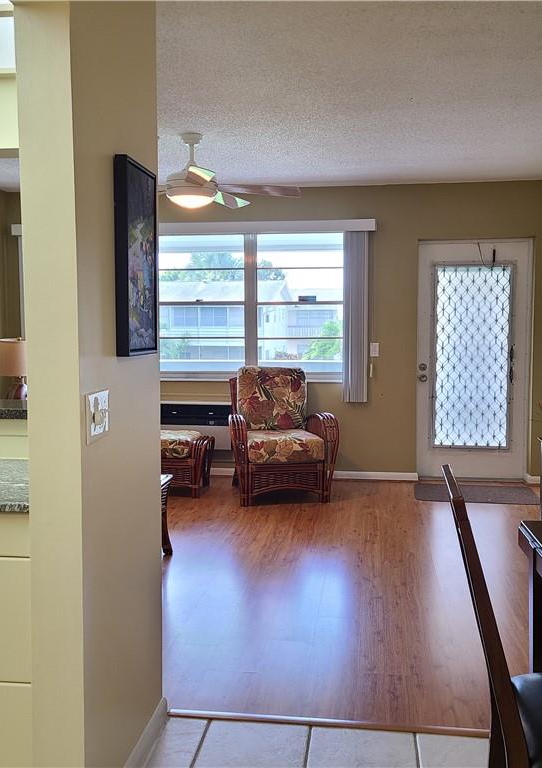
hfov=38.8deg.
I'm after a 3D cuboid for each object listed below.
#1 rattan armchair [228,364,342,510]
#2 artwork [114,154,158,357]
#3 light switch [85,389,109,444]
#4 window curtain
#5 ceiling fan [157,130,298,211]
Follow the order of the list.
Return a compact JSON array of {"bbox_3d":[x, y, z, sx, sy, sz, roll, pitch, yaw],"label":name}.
[{"bbox_3d":[0.046,0.377,6.118,0.810,1.000,0.850,-1,4,-10],"label":"rattan armchair"},{"bbox_3d":[-0.374,-0.344,2.156,0.035,0.523,0.290,1,5,6],"label":"artwork"},{"bbox_3d":[-0.424,0.078,1.882,0.012,0.120,0.152,0,4,7],"label":"light switch"},{"bbox_3d":[0.715,-0.560,6.494,0.205,1.435,0.090,0,4,7],"label":"window curtain"},{"bbox_3d":[-0.492,-1.326,4.793,1.340,0.460,1.340,0,4,7],"label":"ceiling fan"}]

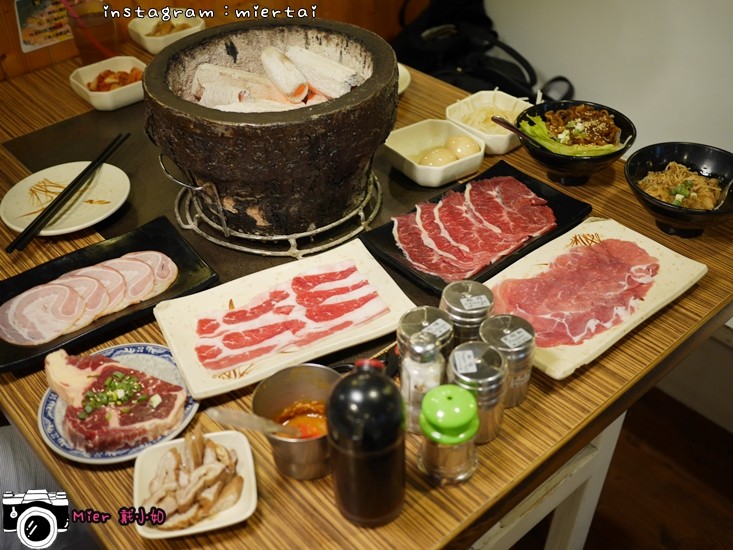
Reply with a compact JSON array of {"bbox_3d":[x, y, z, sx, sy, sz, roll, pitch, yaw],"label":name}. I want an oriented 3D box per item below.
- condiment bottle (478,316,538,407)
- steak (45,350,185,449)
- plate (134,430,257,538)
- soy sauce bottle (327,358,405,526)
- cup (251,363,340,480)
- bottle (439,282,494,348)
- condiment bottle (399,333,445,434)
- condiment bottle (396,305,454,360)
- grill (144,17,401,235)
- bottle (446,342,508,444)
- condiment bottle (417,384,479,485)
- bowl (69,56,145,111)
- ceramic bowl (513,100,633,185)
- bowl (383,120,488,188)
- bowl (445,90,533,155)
[{"bbox_3d":[0.128,0.080,0.788,0.050,0.079,0.050,-2,39,0],"label":"condiment bottle"},{"bbox_3d":[-0.238,0.119,0.784,0.151,0.025,0.092,7,40,10],"label":"steak"},{"bbox_3d":[-0.143,0.181,0.715,0.097,0.026,0.092,-9,40,-9],"label":"plate"},{"bbox_3d":[0.000,0.130,0.672,0.060,0.153,0.060,-2,39,0],"label":"soy sauce bottle"},{"bbox_3d":[-0.052,0.134,0.733,0.086,0.070,0.086,-2,38,0],"label":"cup"},{"bbox_3d":[0.097,0.051,0.825,0.049,0.078,0.049,-2,38,0],"label":"bottle"},{"bbox_3d":[0.051,0.093,0.754,0.040,0.104,0.040,-2,39,0],"label":"condiment bottle"},{"bbox_3d":[0.055,0.076,0.796,0.050,0.079,0.050,-2,39,0],"label":"condiment bottle"},{"bbox_3d":[-0.107,-0.173,1.035,0.292,0.178,0.292,-2,38,0],"label":"grill"},{"bbox_3d":[0.097,0.105,0.754,0.049,0.080,0.049,-2,38,0],"label":"bottle"},{"bbox_3d":[0.070,0.134,0.723,0.052,0.081,0.052,-2,39,0],"label":"condiment bottle"},{"bbox_3d":[-0.394,-0.300,1.331,0.110,0.036,0.110,-30,46,-31],"label":"bowl"},{"bbox_3d":[0.266,-0.160,1.095,0.147,0.068,0.147,-1,38,1],"label":"ceramic bowl"},{"bbox_3d":[0.091,-0.161,1.131,0.110,0.036,0.110,-24,43,-26],"label":"bowl"},{"bbox_3d":[0.178,-0.212,1.192,0.110,0.036,0.110,-30,46,-31],"label":"bowl"}]

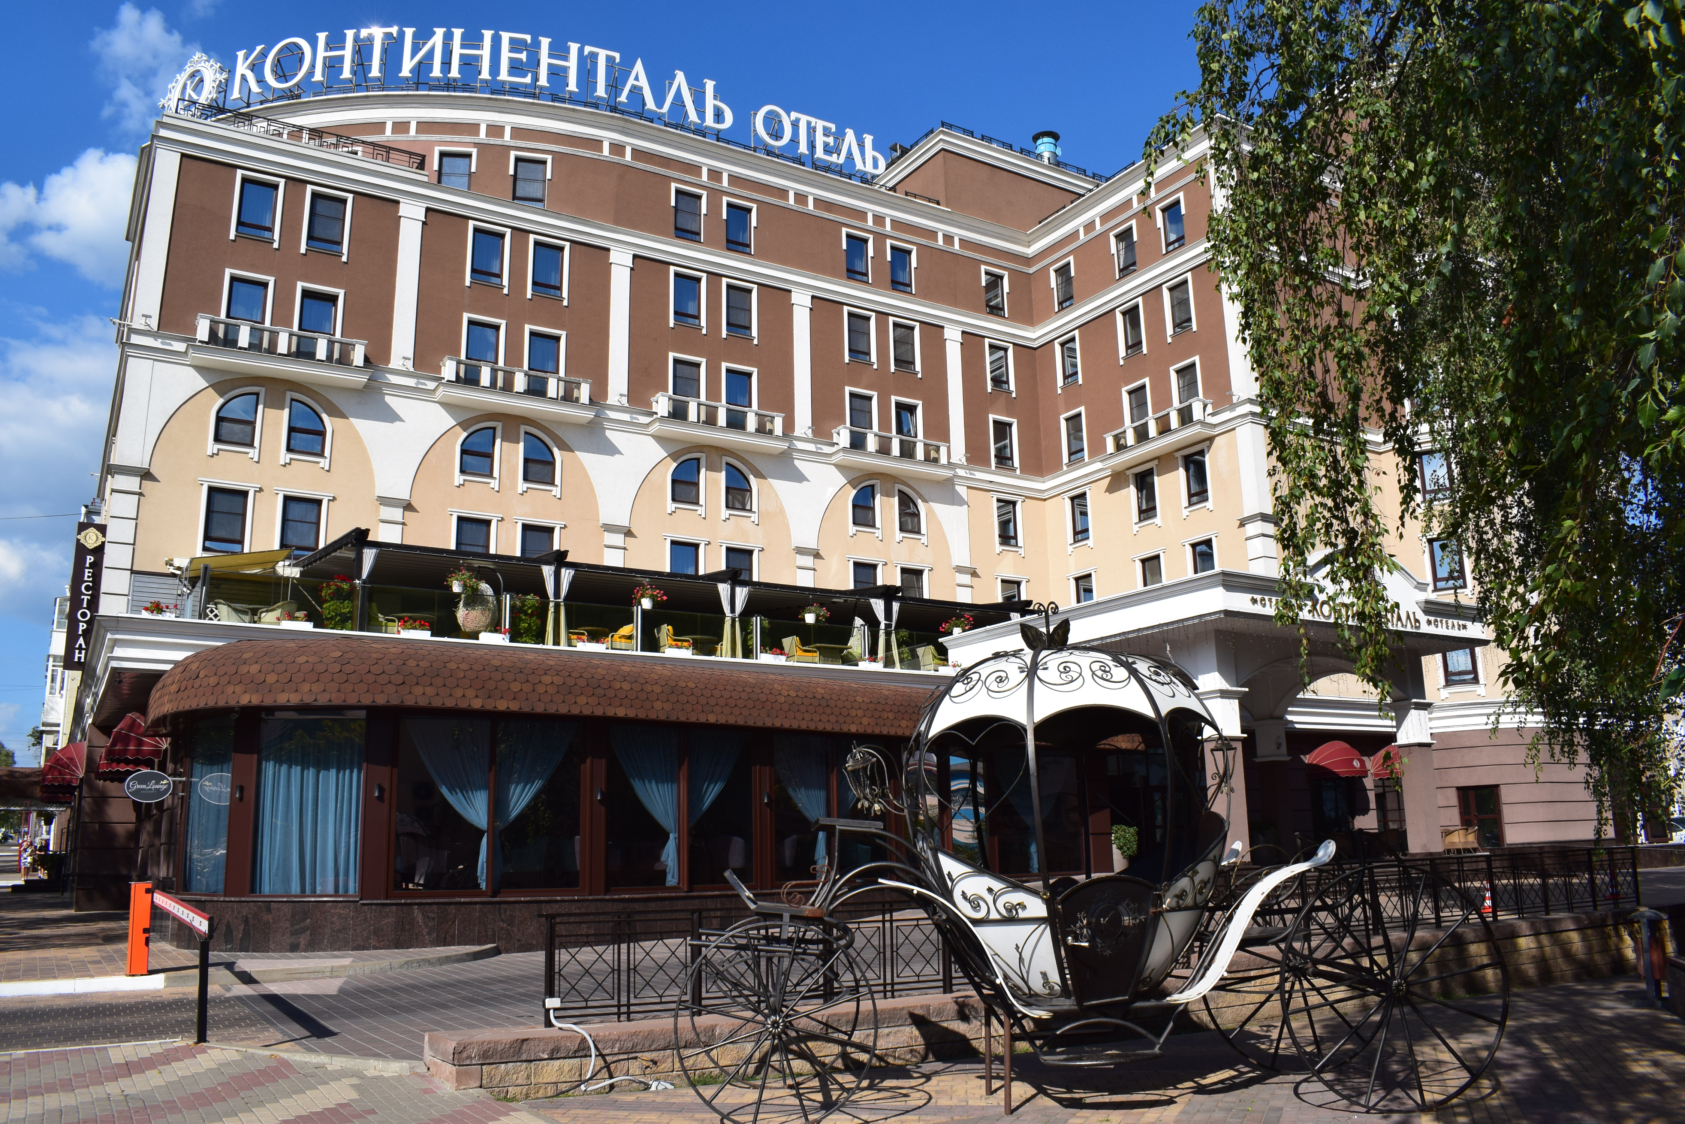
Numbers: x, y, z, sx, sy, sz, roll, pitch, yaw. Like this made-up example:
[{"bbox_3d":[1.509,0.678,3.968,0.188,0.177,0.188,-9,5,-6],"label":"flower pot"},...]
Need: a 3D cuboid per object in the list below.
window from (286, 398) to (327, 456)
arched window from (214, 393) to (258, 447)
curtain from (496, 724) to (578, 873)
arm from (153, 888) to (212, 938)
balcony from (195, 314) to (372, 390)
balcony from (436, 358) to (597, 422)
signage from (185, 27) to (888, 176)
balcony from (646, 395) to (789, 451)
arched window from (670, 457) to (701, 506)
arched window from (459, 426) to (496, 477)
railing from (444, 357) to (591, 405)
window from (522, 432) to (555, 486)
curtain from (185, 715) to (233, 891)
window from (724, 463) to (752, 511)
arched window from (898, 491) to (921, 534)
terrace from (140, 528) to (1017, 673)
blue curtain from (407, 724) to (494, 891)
[{"bbox_3d":[-15.963,-4.004,37.647,1.020,1.720,0.150,7,-16,-28],"label":"window"},{"bbox_3d":[-17.917,-4.255,37.415,1.124,1.679,0.154,7,-15,-30],"label":"arched window"},{"bbox_3d":[-6.306,4.933,26.021,1.573,3.244,0.250,7,-16,-30],"label":"curtain"},{"bbox_3d":[-6.470,3.386,12.300,0.070,0.140,5.090,8,-14,-32],"label":"arm"},{"bbox_3d":[-16.811,-6.304,37.932,5.405,1.294,0.963,7,-15,-30],"label":"balcony"},{"bbox_3d":[-10.673,-5.647,41.641,5.405,1.294,0.963,7,-15,-30],"label":"balcony"},{"bbox_3d":[-9.198,-16.679,44.845,23.445,2.000,3.386,3,-14,-16],"label":"signage"},{"bbox_3d":[-4.367,-4.949,45.466,5.405,1.294,0.963,7,-15,-30],"label":"balcony"},{"bbox_3d":[-5.320,-2.727,42.962,1.037,1.546,0.150,7,-16,-30],"label":"arched window"},{"bbox_3d":[-11.808,-3.578,41.103,1.124,1.679,0.154,7,-15,-30],"label":"arched window"},{"bbox_3d":[-10.688,-5.842,41.677,4.951,0.878,0.862,7,-15,-30],"label":"railing"},{"bbox_3d":[-9.725,-3.284,40.443,0.969,1.626,0.150,7,-16,-30],"label":"window"},{"bbox_3d":[-10.297,3.946,20.534,1.450,2.700,0.150,-12,-18,38],"label":"curtain"},{"bbox_3d":[-3.638,-2.583,43.941,1.037,1.539,0.150,7,-16,-30],"label":"window"},{"bbox_3d":[2.513,-1.936,47.731,1.000,1.700,0.150,7,-16,-28],"label":"arched window"},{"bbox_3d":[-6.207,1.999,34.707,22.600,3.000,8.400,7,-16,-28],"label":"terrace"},{"bbox_3d":[-7.788,4.794,25.161,1.403,3.240,0.250,7,-16,-30],"label":"blue curtain"}]

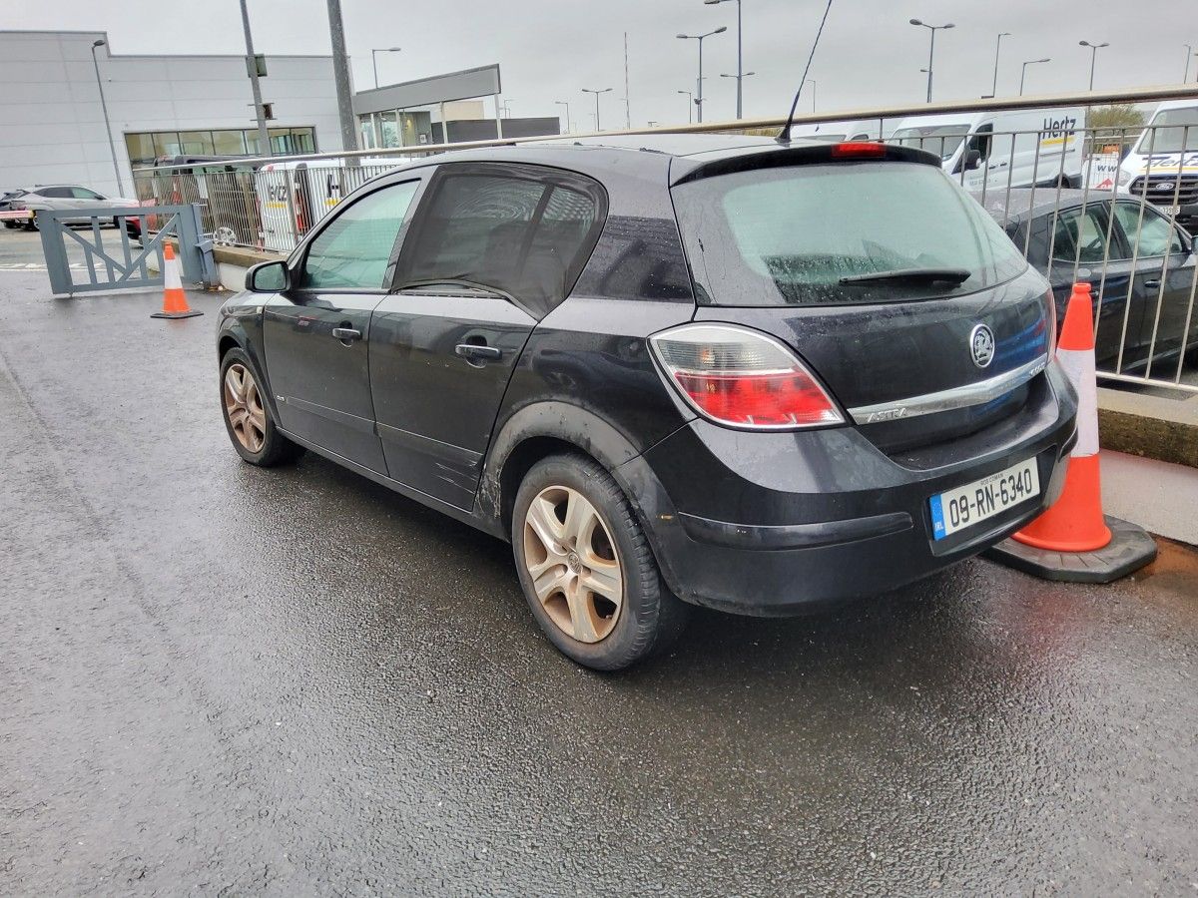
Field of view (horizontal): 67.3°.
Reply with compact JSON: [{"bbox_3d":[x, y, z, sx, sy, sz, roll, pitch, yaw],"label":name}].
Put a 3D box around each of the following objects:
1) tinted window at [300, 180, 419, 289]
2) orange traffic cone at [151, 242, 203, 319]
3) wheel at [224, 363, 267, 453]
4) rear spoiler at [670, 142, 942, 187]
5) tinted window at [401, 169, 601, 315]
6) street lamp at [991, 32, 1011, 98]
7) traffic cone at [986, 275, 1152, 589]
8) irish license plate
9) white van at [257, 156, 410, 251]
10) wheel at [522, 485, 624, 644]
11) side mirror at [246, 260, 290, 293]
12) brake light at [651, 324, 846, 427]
[{"bbox_3d":[-0.901,-0.773,3.316,0.050,0.419,0.813,15,1,-40],"label":"tinted window"},{"bbox_3d":[-5.250,-2.086,11.095,0.530,0.900,0.530,9,20,34],"label":"orange traffic cone"},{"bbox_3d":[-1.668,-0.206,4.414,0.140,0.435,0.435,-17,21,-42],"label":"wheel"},{"bbox_3d":[0.635,-0.809,2.509,1.200,0.130,0.240,-15,21,-37],"label":"rear spoiler"},{"bbox_3d":[-0.317,-0.626,2.614,0.060,0.452,0.977,15,1,-41],"label":"tinted window"},{"bbox_3d":[21.322,-18.004,48.386,0.950,8.000,0.280,-5,17,-10],"label":"street lamp"},{"bbox_3d":[1.599,-0.103,3.080,0.550,0.940,0.550,-14,20,-37],"label":"traffic cone"},{"bbox_3d":[1.008,0.121,2.325,0.520,0.112,0.020,-14,9,-37],"label":"irish license plate"},{"bbox_3d":[-3.892,-4.803,18.083,5.100,2.000,2.000,-17,22,-41],"label":"white van"},{"bbox_3d":[-0.024,0.297,2.445,0.140,0.435,0.435,-14,20,-37],"label":"wheel"},{"bbox_3d":[-1.281,-0.658,3.485,0.200,0.148,0.140,-15,21,-37],"label":"side mirror"},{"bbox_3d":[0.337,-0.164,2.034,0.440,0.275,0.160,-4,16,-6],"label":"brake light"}]

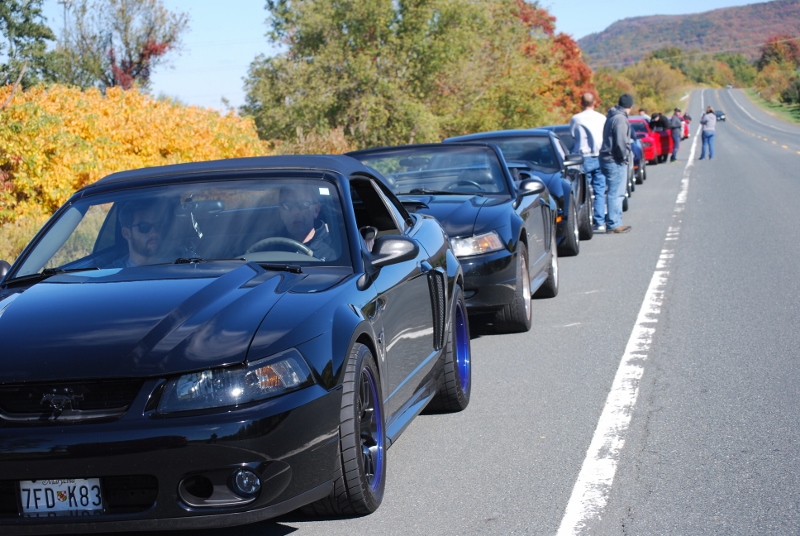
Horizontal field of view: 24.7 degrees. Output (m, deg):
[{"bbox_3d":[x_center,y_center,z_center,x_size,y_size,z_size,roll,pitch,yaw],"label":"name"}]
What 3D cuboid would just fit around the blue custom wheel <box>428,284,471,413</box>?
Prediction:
[{"bbox_3d":[0.182,0.413,9.437,0.270,0.660,0.660,-4,4,10],"label":"blue custom wheel"}]

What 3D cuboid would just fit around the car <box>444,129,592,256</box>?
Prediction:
[{"bbox_3d":[1.272,-0.866,21.376,1.877,1.390,4.765,-4,4,10],"label":"car"}]

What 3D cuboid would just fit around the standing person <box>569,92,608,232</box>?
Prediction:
[{"bbox_3d":[2.530,-1.411,24.300,0.530,1.830,0.340,-4,4,-12],"label":"standing person"}]

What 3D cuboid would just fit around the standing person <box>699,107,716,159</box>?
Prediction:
[{"bbox_3d":[9.889,-4.328,58.500,0.500,1.680,0.450,-5,4,-27],"label":"standing person"}]

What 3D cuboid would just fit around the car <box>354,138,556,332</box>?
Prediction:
[{"bbox_3d":[0.225,-0.256,14.281,1.857,1.340,4.653,-4,4,10],"label":"car"}]

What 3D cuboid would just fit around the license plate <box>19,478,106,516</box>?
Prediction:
[{"bbox_3d":[-1.132,0.765,6.120,0.305,0.152,0.020,-4,4,10],"label":"license plate"}]

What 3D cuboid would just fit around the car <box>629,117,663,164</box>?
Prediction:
[{"bbox_3d":[7.068,-3.836,56.662,1.850,1.380,4.650,-4,4,10],"label":"car"}]

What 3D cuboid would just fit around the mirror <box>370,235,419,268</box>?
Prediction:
[{"bbox_3d":[-0.019,-0.072,7.750,0.210,0.145,0.130,-4,4,10],"label":"mirror"}]

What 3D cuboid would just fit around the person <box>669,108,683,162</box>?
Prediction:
[{"bbox_3d":[8.954,-4.308,59.200,0.340,1.740,0.480,-3,4,6],"label":"person"}]

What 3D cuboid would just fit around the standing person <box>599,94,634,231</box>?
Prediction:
[{"bbox_3d":[2.849,-1.375,23.900,0.500,1.820,0.380,1,6,45],"label":"standing person"}]

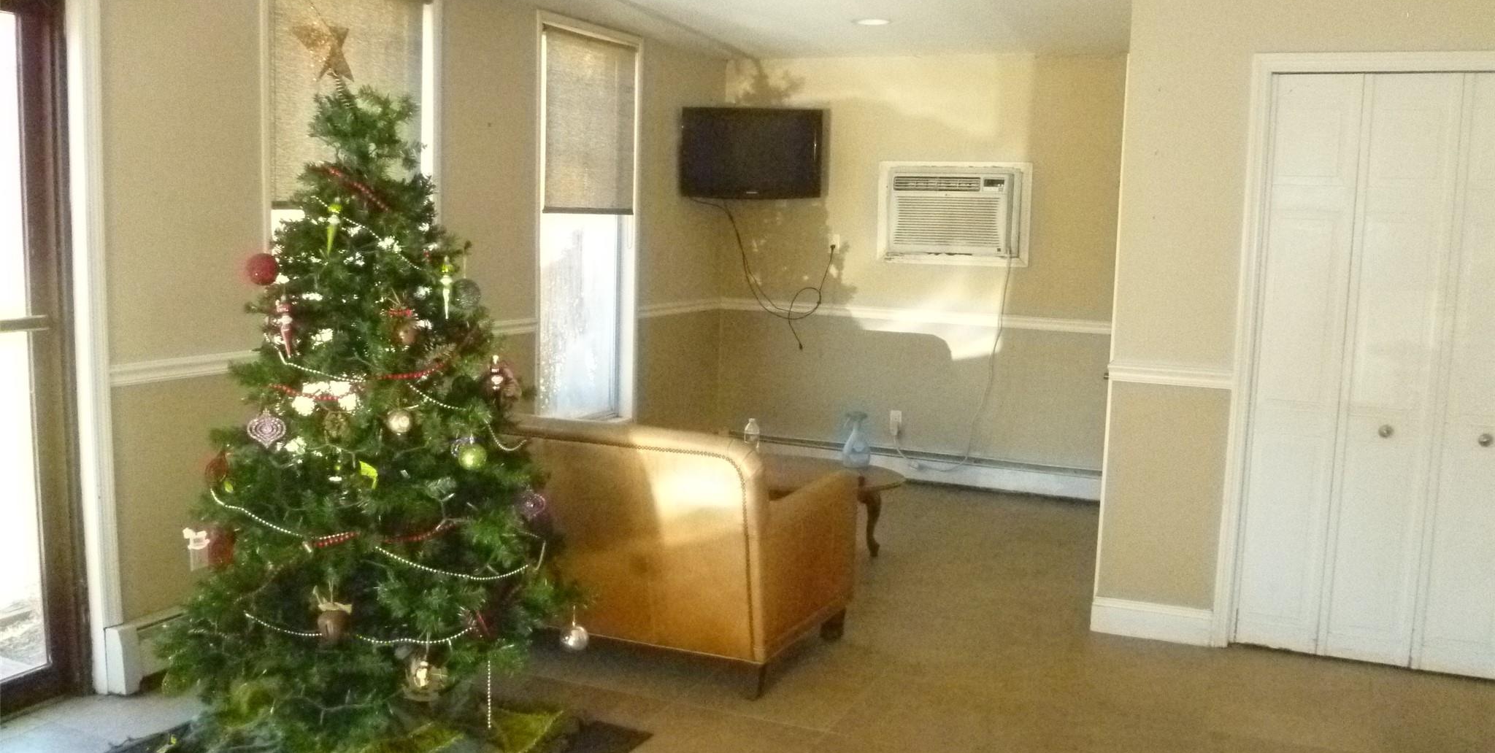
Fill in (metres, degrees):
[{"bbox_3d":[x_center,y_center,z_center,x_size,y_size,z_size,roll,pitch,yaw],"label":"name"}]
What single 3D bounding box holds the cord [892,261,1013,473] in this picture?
[{"bbox_3d":[1.132,-0.056,6.797,0.641,1.201,0.100,5,8,21],"label":"cord"}]

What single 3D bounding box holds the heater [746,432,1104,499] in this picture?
[{"bbox_3d":[0.885,0.514,6.983,2.235,0.177,0.070,5,8,21],"label":"heater"}]

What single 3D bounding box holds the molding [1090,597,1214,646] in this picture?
[{"bbox_3d":[1.506,0.907,4.492,0.436,0.132,0.020,5,8,21],"label":"molding"}]

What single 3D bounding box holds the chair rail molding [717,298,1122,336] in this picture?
[{"bbox_3d":[0.886,-0.347,6.899,2.289,0.064,0.025,5,8,21],"label":"chair rail molding"}]

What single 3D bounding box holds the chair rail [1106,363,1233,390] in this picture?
[{"bbox_3d":[1.516,0.004,4.351,0.429,0.066,0.025,5,8,21],"label":"chair rail"}]

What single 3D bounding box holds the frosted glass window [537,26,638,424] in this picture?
[{"bbox_3d":[-0.811,-0.705,6.032,0.120,2.003,0.903,5,9,26],"label":"frosted glass window"}]

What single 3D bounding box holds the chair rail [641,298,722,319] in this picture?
[{"bbox_3d":[-0.365,-0.387,6.897,0.025,0.062,0.927,5,9,26],"label":"chair rail"}]

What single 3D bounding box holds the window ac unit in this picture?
[{"bbox_3d":[1.135,-0.901,6.712,0.847,0.563,0.220,5,8,21],"label":"window ac unit"}]

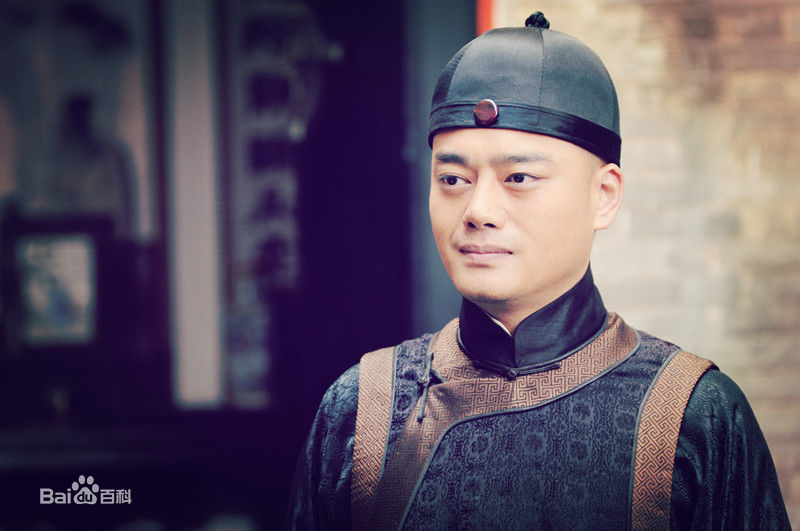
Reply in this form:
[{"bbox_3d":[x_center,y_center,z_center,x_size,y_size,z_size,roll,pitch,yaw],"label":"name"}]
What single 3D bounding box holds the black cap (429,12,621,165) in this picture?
[{"bbox_3d":[0.127,-0.175,2.564,0.180,0.144,0.204,0,-12,25],"label":"black cap"}]

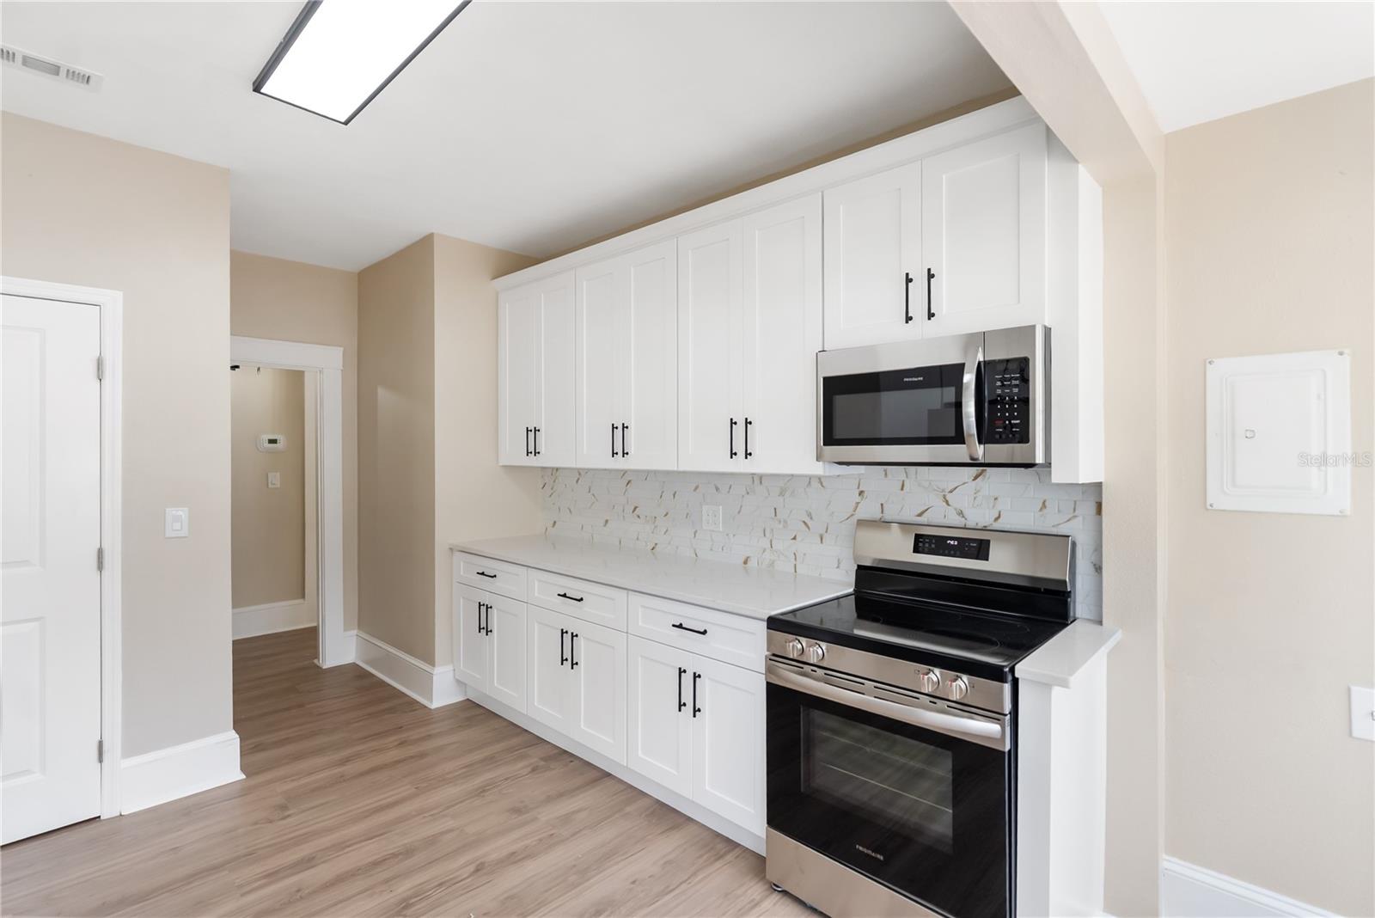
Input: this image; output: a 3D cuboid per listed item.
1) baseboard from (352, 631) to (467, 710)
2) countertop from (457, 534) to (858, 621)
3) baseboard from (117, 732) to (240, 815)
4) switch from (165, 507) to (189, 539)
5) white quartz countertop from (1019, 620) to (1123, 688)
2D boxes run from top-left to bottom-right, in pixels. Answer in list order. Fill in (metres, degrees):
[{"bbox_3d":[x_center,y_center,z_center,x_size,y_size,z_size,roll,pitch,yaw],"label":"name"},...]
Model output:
[{"bbox_3d":[-1.831,1.325,3.977,1.179,0.217,0.210,1,1,42],"label":"baseboard"},{"bbox_3d":[-0.340,0.541,3.093,2.288,0.030,0.645,1,1,42],"label":"countertop"},{"bbox_3d":[-2.159,1.337,2.635,0.033,0.214,0.413,1,1,42],"label":"baseboard"},{"bbox_3d":[-2.184,0.273,2.618,0.009,0.122,0.077,1,1,42],"label":"switch"},{"bbox_3d":[1.119,0.555,1.776,0.140,0.030,0.630,1,1,42],"label":"white quartz countertop"}]

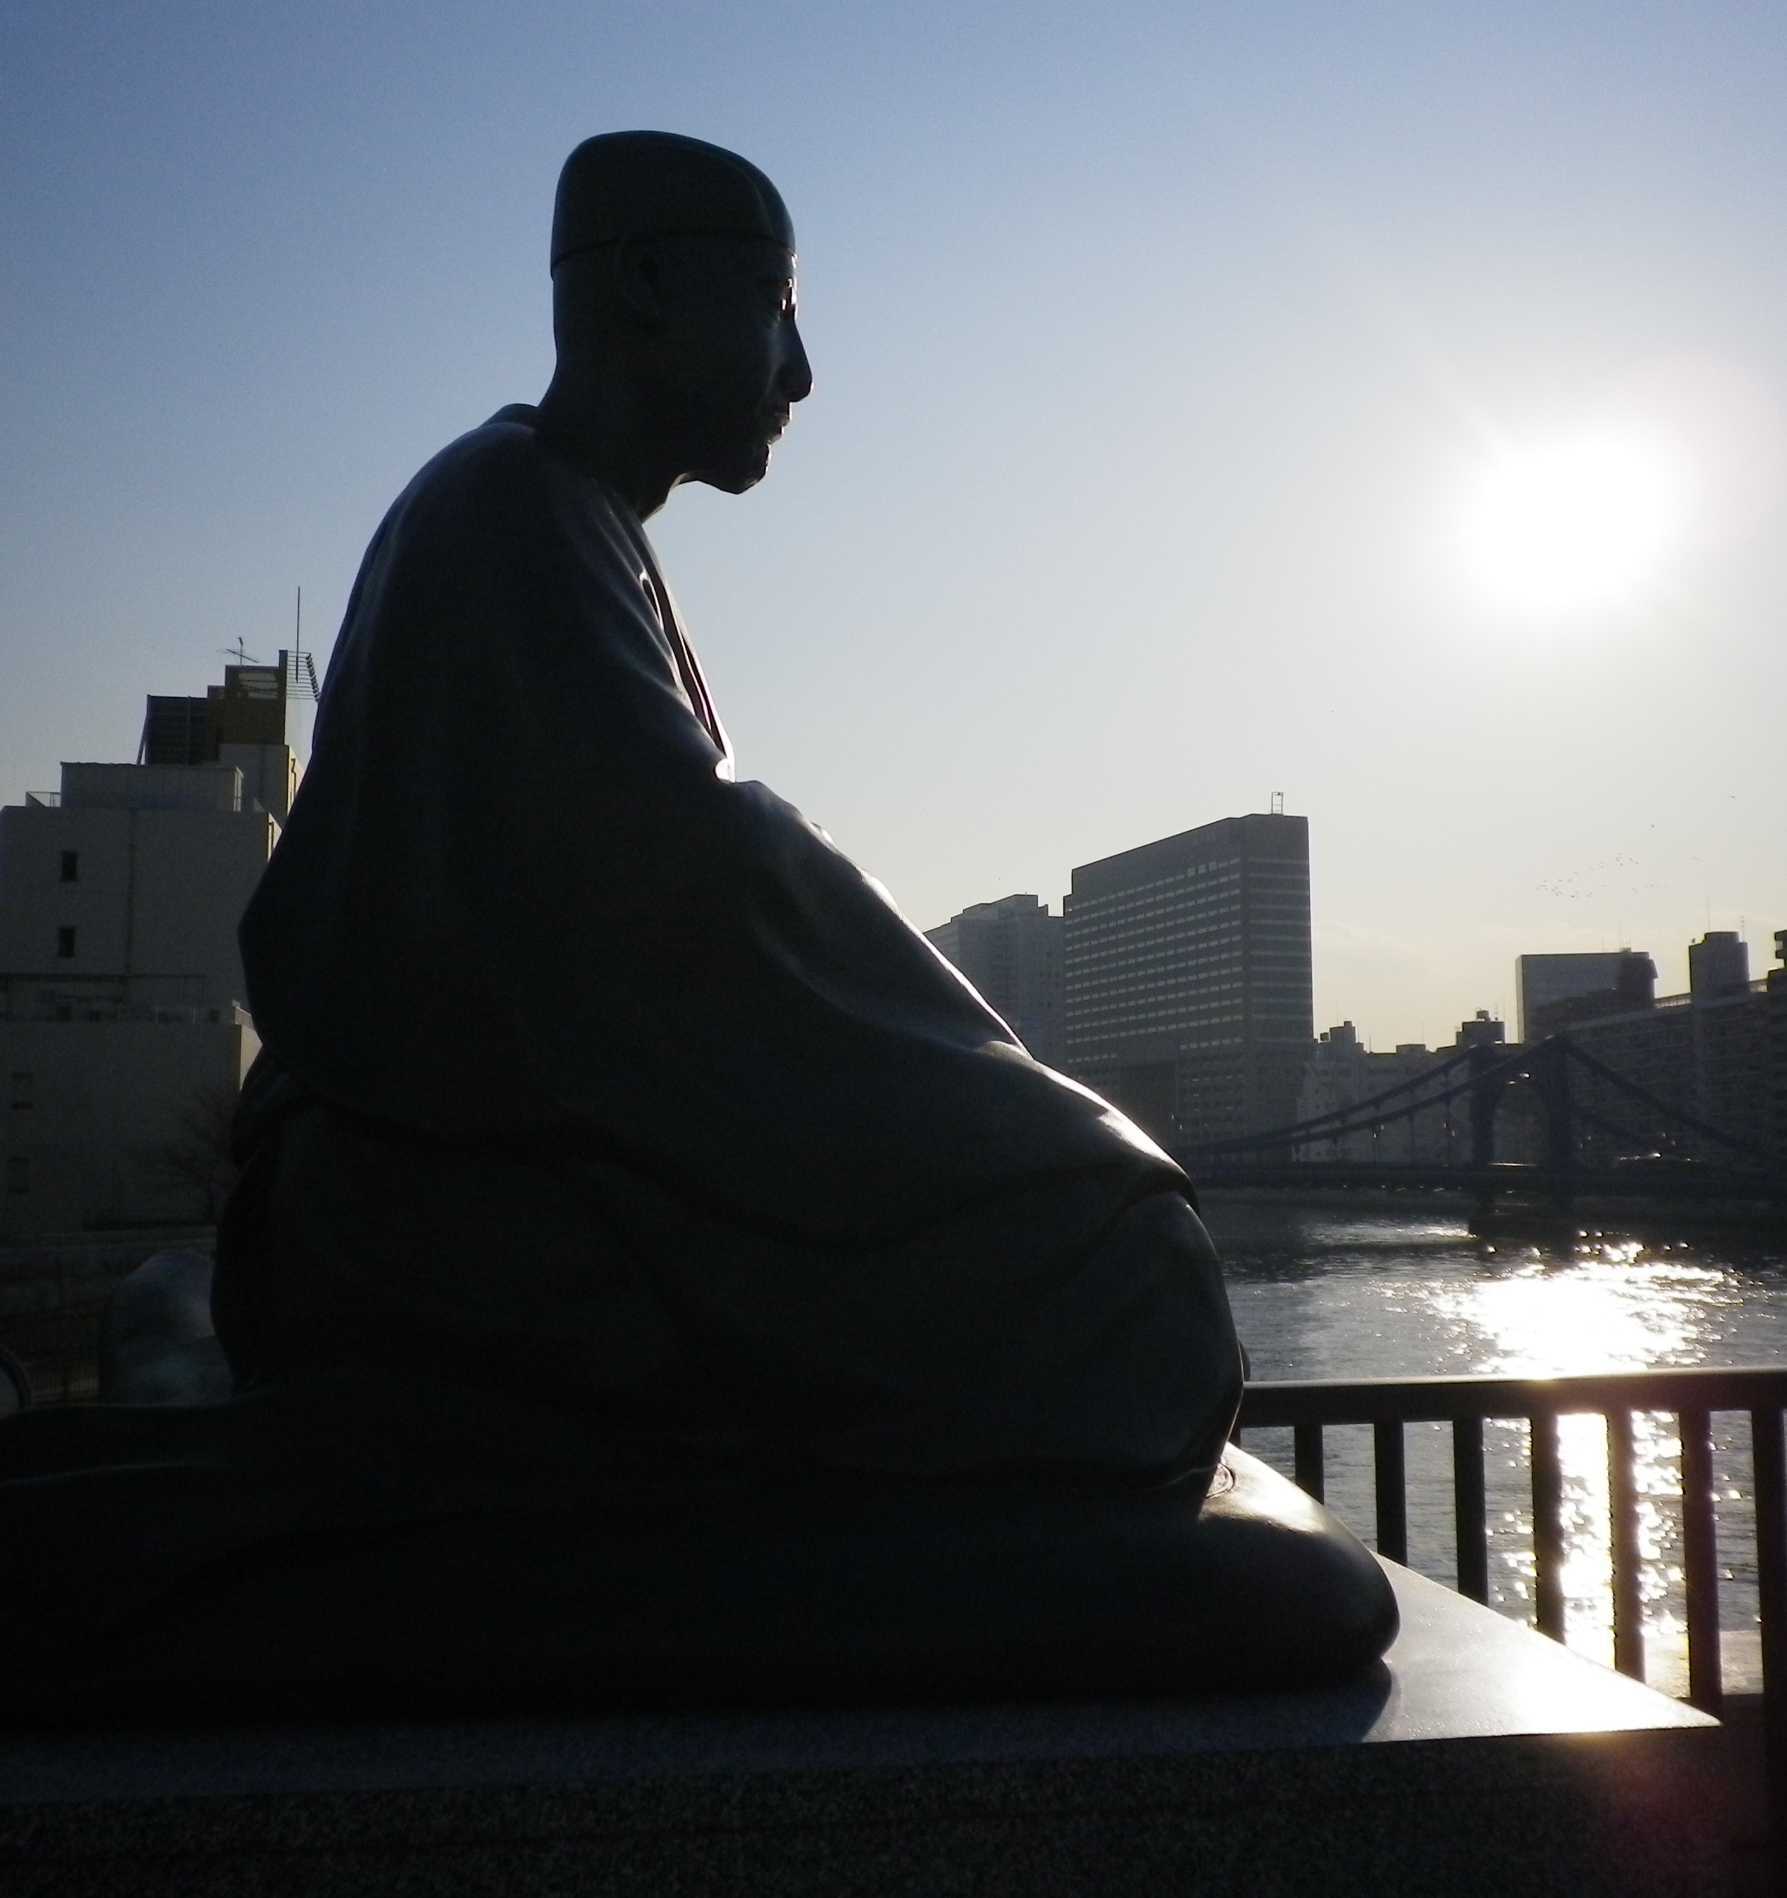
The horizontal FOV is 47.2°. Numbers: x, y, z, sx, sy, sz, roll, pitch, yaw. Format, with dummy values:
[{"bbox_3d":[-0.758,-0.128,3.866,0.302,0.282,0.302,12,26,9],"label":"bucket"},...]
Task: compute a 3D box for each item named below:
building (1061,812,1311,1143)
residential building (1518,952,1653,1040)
[{"bbox_3d":[84.096,20.786,604.337,18.898,100.956,116.652,2,-7,-20],"label":"building"},{"bbox_3d":[156.209,29.045,462.298,26.281,53.447,20.000,-1,-6,13],"label":"residential building"}]

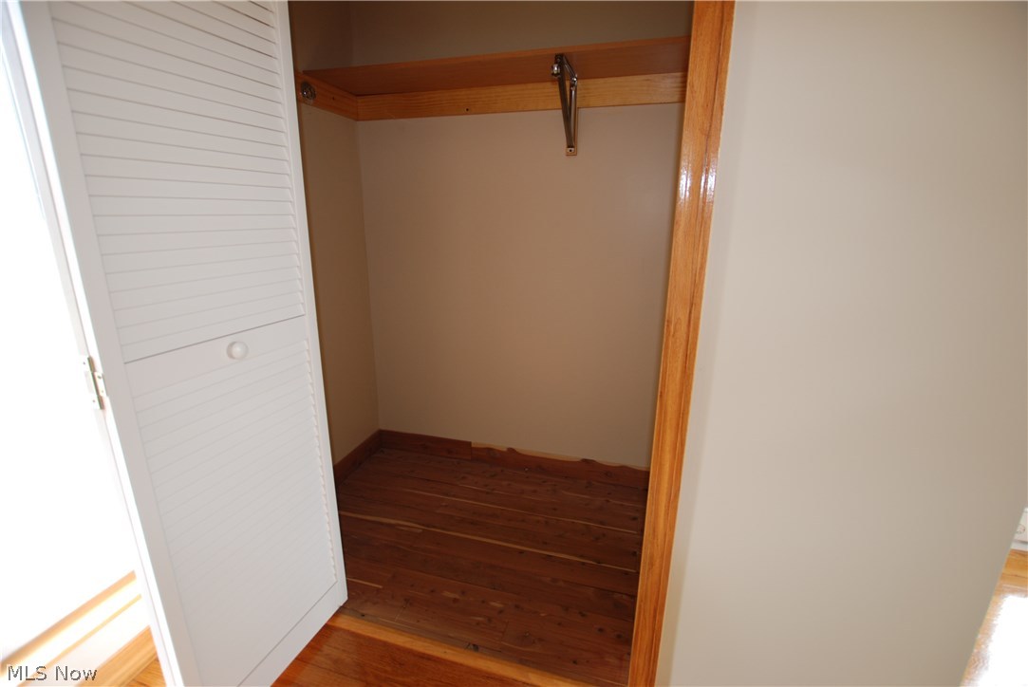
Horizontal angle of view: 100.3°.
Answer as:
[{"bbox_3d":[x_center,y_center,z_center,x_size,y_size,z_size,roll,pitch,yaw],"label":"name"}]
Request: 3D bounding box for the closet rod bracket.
[{"bbox_3d":[0.170,-0.777,1.415,0.039,0.243,0.291,4,15,15],"label":"closet rod bracket"}]

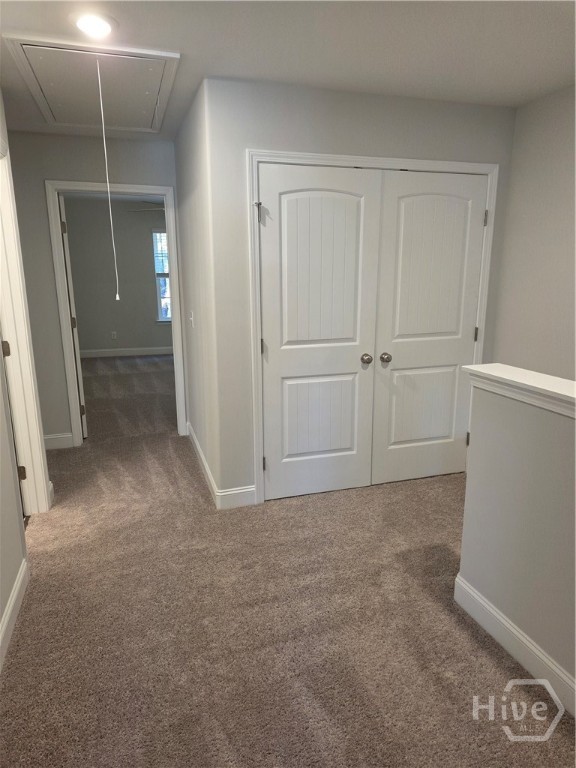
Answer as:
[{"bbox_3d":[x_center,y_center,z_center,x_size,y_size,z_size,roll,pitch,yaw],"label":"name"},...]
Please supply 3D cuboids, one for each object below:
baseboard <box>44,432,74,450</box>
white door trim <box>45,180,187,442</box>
[{"bbox_3d":[-1.929,0.481,4.261,0.250,0.125,0.020,-4,14,-17],"label":"baseboard"},{"bbox_3d":[-1.381,-0.543,4.263,0.944,2.111,0.140,-4,14,-17],"label":"white door trim"}]

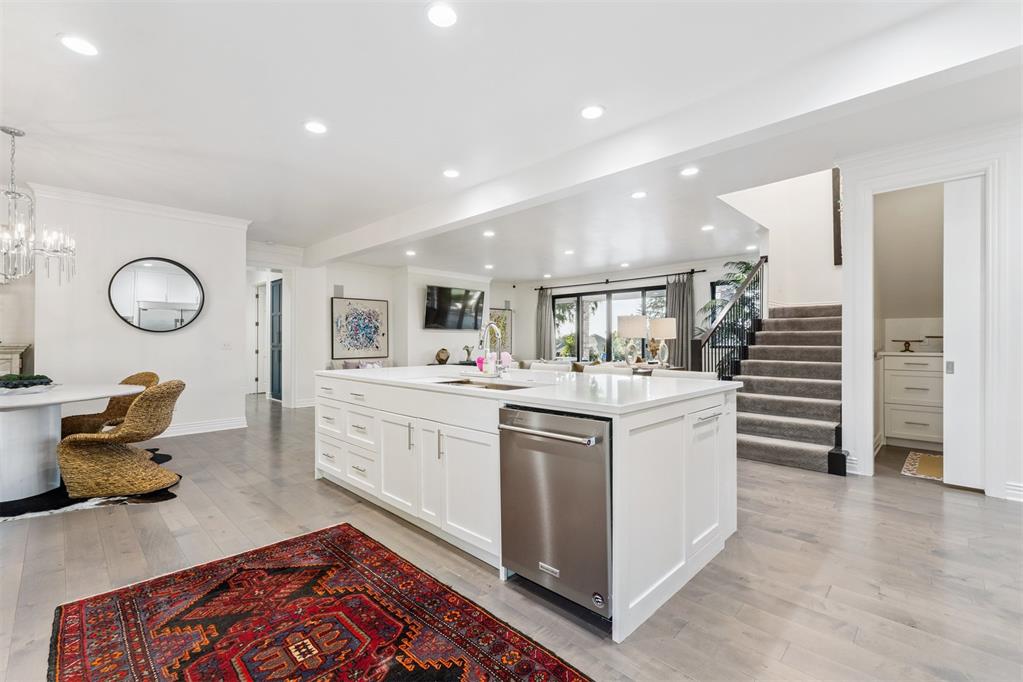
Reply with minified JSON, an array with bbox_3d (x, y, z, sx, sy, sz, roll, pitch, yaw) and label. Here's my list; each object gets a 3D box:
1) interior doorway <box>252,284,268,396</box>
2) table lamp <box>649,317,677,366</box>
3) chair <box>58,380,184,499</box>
[{"bbox_3d":[-5.560,-0.030,9.840,0.850,2.460,0.120,0,0,-45],"label":"interior doorway"},{"bbox_3d":[2.425,0.016,6.800,0.430,0.775,0.430,0,0,-45],"label":"table lamp"},{"bbox_3d":[-3.120,0.760,3.480,0.640,0.870,0.530,0,0,-10],"label":"chair"}]

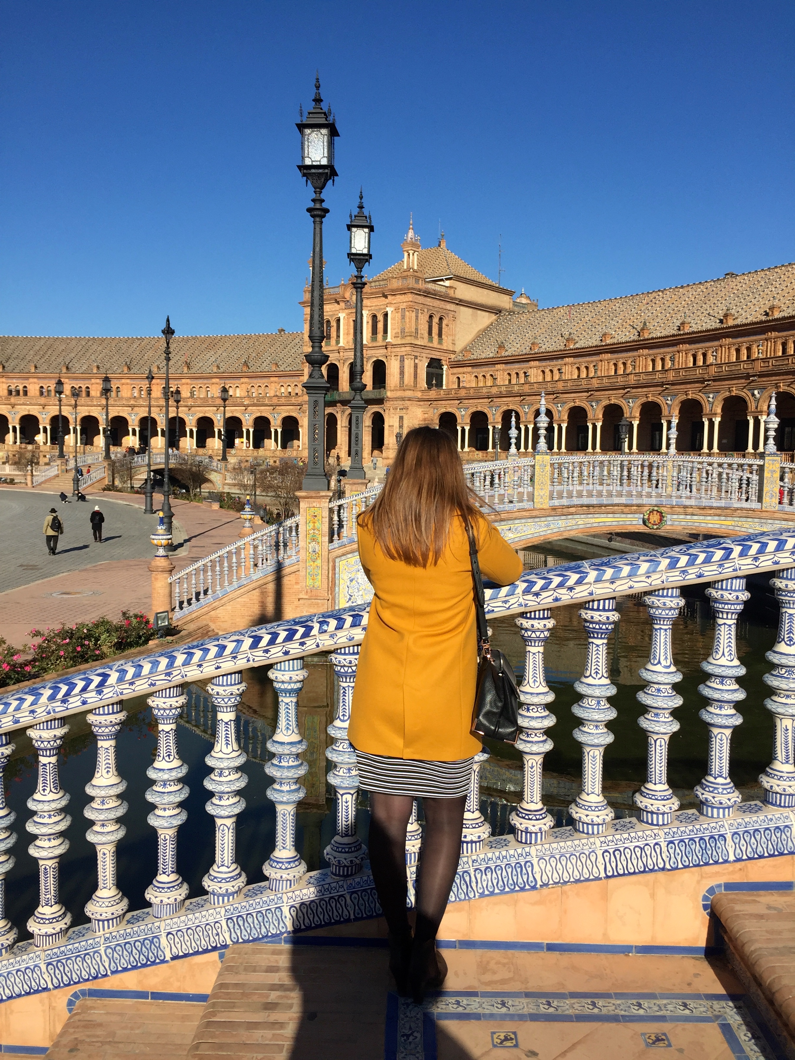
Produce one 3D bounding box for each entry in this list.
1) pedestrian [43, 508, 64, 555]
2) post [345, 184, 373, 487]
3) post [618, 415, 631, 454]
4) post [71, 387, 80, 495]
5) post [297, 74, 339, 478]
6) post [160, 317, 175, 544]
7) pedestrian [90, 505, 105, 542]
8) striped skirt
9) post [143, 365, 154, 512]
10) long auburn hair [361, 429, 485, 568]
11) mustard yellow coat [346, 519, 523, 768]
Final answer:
[{"bbox_3d":[-13.337,0.058,34.307,0.620,1.782,0.420,-1,5,-25],"label":"pedestrian"},{"bbox_3d":[-1.194,-6.058,27.598,0.840,9.064,0.840,1,5,5],"label":"post"},{"bbox_3d":[11.195,-3.060,44.208,0.580,5.100,0.580,1,5,0],"label":"post"},{"bbox_3d":[-28.003,-7.629,77.236,0.560,9.543,0.560,1,5,0],"label":"post"},{"bbox_3d":[-1.776,-5.406,19.504,0.840,9.064,0.840,1,5,5],"label":"post"},{"bbox_3d":[-9.337,-3.930,36.373,0.570,9.543,0.570,1,5,0],"label":"post"},{"bbox_3d":[-13.374,-0.285,39.540,0.570,1.629,0.400,-1,5,-19],"label":"pedestrian"},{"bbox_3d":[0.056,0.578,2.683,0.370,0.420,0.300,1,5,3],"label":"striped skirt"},{"bbox_3d":[-16.118,-5.810,57.757,0.560,9.543,0.560,1,5,0],"label":"post"},{"bbox_3d":[0.075,-0.101,2.730,0.380,0.450,0.300,1,5,3],"label":"long auburn hair"},{"bbox_3d":[0.118,0.291,2.770,0.520,0.790,0.430,1,5,3],"label":"mustard yellow coat"}]

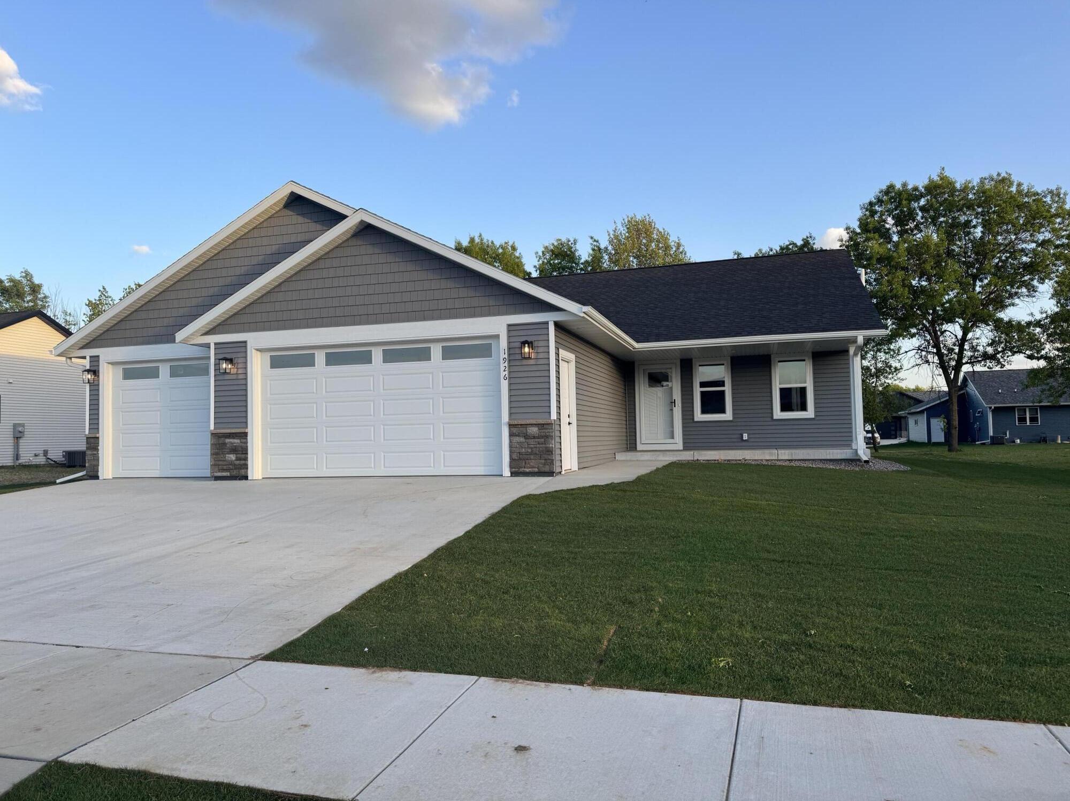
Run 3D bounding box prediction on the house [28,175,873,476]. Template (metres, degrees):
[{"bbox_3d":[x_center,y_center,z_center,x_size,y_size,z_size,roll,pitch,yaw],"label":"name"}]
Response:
[{"bbox_3d":[0.358,-1.308,21.184,16.740,5.880,17.880,-2,-2,16],"label":"house"}]

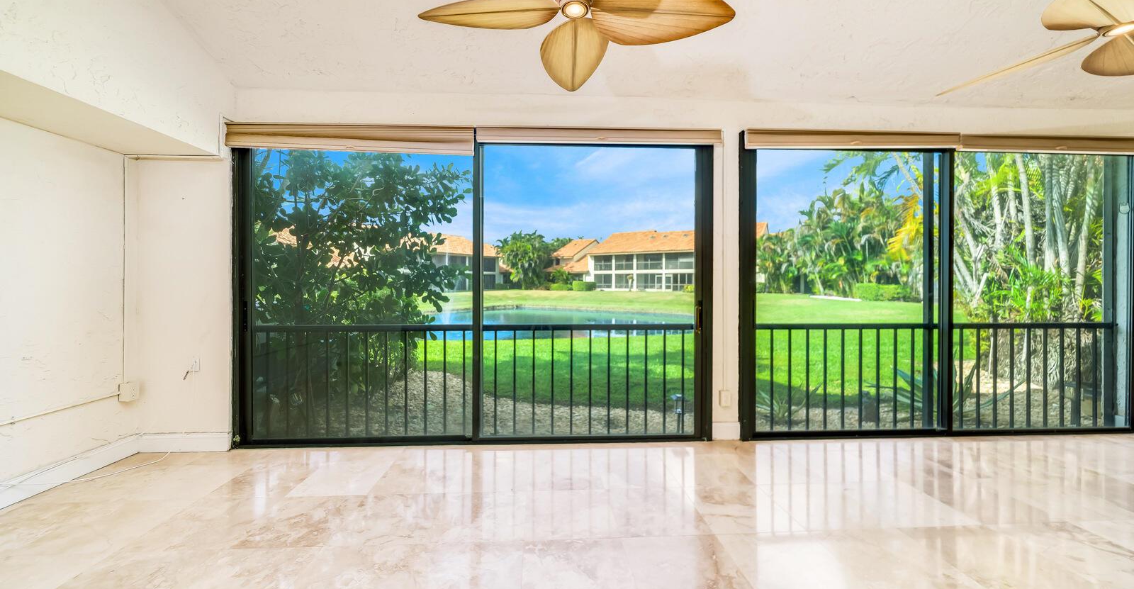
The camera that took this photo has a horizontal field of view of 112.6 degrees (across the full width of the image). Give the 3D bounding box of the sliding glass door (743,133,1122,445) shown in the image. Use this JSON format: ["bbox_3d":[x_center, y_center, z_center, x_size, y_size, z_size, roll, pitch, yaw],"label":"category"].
[{"bbox_3d":[3.140,-0.050,3.143,3.534,2.439,0.120,0,0,-3],"label":"sliding glass door"}]

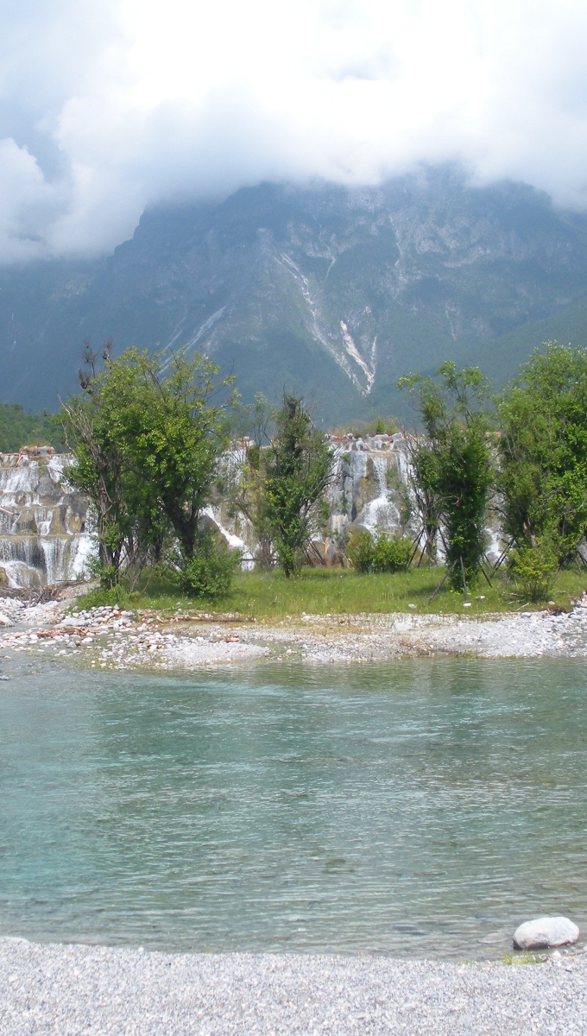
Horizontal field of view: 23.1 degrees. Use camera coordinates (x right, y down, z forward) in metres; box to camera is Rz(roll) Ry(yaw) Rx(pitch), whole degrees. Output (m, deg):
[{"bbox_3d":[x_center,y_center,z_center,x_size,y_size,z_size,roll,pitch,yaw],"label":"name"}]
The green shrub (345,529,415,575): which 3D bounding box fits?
[{"bbox_3d":[2.769,1.094,45.500,2.150,1.400,2.050,0,1,0],"label":"green shrub"}]

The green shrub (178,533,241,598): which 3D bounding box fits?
[{"bbox_3d":[-2.018,1.137,34.000,1.510,1.580,1.430,0,1,0],"label":"green shrub"}]

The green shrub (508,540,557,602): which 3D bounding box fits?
[{"bbox_3d":[5.445,1.232,32.800,1.160,1.450,1.100,0,1,0],"label":"green shrub"}]

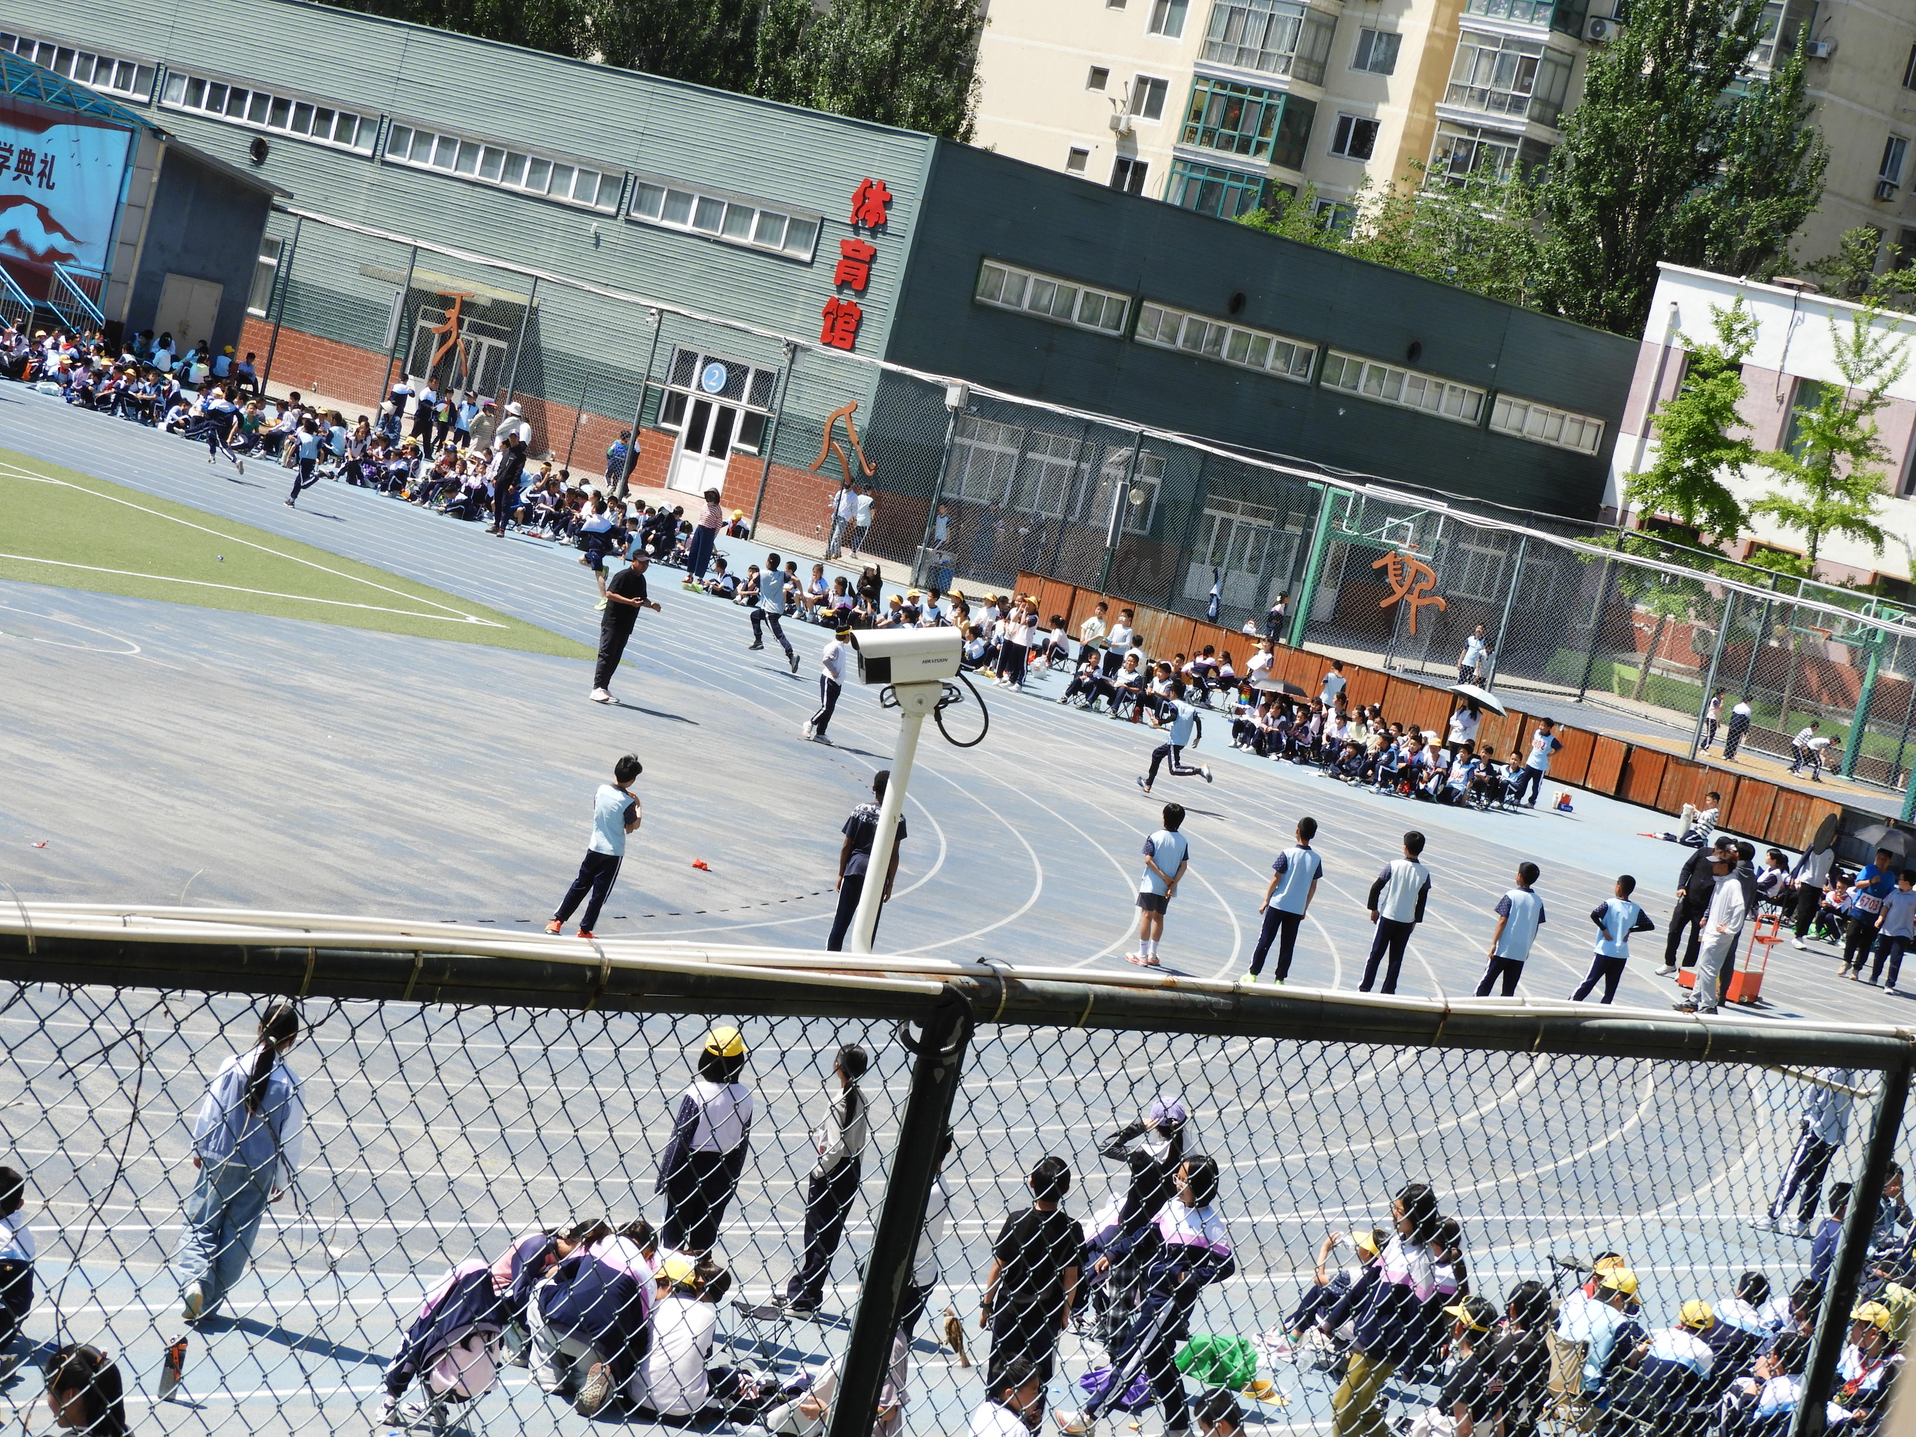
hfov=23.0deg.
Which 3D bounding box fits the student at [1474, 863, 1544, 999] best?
[{"bbox_3d":[5.232,2.135,44.930,0.450,1.579,0.290,11,6,-33],"label":"student"}]

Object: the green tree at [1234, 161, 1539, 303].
[{"bbox_3d":[11.733,-10.103,136.426,8.500,13.200,8.500,17,6,37],"label":"green tree"}]

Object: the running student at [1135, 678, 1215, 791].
[{"bbox_3d":[2.803,0.325,59.374,0.480,1.420,0.850,10,6,-40],"label":"running student"}]

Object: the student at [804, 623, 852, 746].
[{"bbox_3d":[-1.471,-0.403,56.634,0.420,1.373,0.420,14,5,5],"label":"student"}]

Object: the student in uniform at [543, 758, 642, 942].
[{"bbox_3d":[-2.714,1.001,36.108,0.430,1.420,0.350,18,6,40],"label":"student in uniform"}]

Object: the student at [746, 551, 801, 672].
[{"bbox_3d":[-2.555,-1.475,65.297,0.800,1.420,0.550,18,6,42],"label":"student"}]

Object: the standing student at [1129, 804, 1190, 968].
[{"bbox_3d":[1.932,1.531,43.302,0.420,1.469,0.290,12,5,-24],"label":"standing student"}]

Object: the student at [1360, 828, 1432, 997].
[{"bbox_3d":[4.181,1.883,44.642,0.470,1.620,0.290,11,5,-28],"label":"student"}]

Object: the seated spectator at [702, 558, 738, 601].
[{"bbox_3d":[-3.860,-2.321,76.651,0.540,0.620,0.400,12,5,-20],"label":"seated spectator"}]

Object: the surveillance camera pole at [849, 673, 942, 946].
[{"bbox_3d":[-0.148,0.222,10.200,0.130,0.600,0.110,12,5,-20],"label":"surveillance camera pole"}]

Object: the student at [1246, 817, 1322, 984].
[{"bbox_3d":[3.045,1.704,43.453,0.460,1.570,0.320,13,5,-13],"label":"student"}]

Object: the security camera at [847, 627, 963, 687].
[{"bbox_3d":[-0.105,-0.123,9.400,0.207,0.102,0.100,-3,8,-10],"label":"security camera"}]

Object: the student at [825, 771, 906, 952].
[{"bbox_3d":[-0.705,1.229,38.643,0.480,1.594,0.290,13,5,-12],"label":"student"}]

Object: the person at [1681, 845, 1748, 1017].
[{"bbox_3d":[8.215,2.295,50.540,0.450,1.730,0.500,13,5,-2],"label":"person"}]

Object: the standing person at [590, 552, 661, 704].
[{"bbox_3d":[-3.864,-1.059,54.923,0.540,1.760,0.530,16,5,25],"label":"standing person"}]

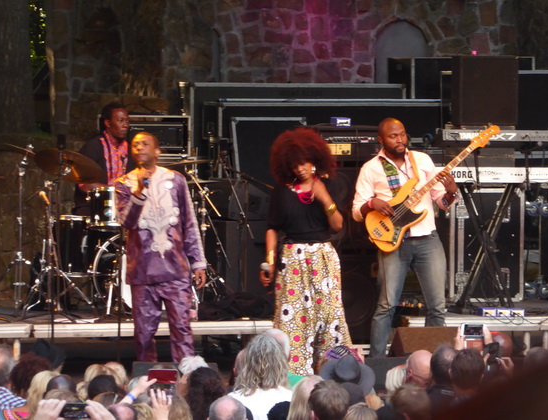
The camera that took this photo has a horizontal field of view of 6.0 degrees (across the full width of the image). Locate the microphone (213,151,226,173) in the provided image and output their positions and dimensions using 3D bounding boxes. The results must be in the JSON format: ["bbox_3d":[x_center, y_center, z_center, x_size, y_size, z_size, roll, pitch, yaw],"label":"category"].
[{"bbox_3d":[-0.386,-0.344,36.800,0.050,0.160,0.050,27,0,0],"label":"microphone"}]

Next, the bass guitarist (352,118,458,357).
[{"bbox_3d":[0.881,0.275,34.900,0.710,1.780,0.480,-1,3,-10],"label":"bass guitarist"}]

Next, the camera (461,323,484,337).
[{"bbox_3d":[1.010,0.608,26.500,0.122,0.068,0.020,0,3,0],"label":"camera"}]

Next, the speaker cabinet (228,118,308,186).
[{"bbox_3d":[-0.042,-0.434,39.300,0.570,0.550,0.450,0,3,0],"label":"speaker cabinet"}]

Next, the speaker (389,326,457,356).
[{"bbox_3d":[1.090,0.950,34.150,0.570,0.360,0.460,-1,4,-17],"label":"speaker"}]

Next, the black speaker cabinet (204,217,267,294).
[{"bbox_3d":[-0.141,0.345,37.600,0.580,0.580,0.550,-1,4,-15],"label":"black speaker cabinet"}]

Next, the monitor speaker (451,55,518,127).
[{"bbox_3d":[1.551,-0.879,38.300,0.430,0.520,0.400,0,3,-9],"label":"monitor speaker"}]

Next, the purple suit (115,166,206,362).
[{"bbox_3d":[-0.765,0.414,35.100,0.620,1.410,0.400,0,3,-5],"label":"purple suit"}]

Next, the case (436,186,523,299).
[{"bbox_3d":[1.493,0.233,37.600,0.550,0.800,0.600,0,4,-7],"label":"case"}]

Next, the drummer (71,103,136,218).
[{"bbox_3d":[-1.130,-0.050,37.300,0.560,1.400,0.750,-2,4,-25],"label":"drummer"}]

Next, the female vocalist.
[{"bbox_3d":[0.216,0.326,34.600,0.610,1.760,0.440,0,3,0],"label":"female vocalist"}]

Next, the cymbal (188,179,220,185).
[{"bbox_3d":[-0.535,-0.203,37.400,0.340,0.050,0.340,0,3,0],"label":"cymbal"}]

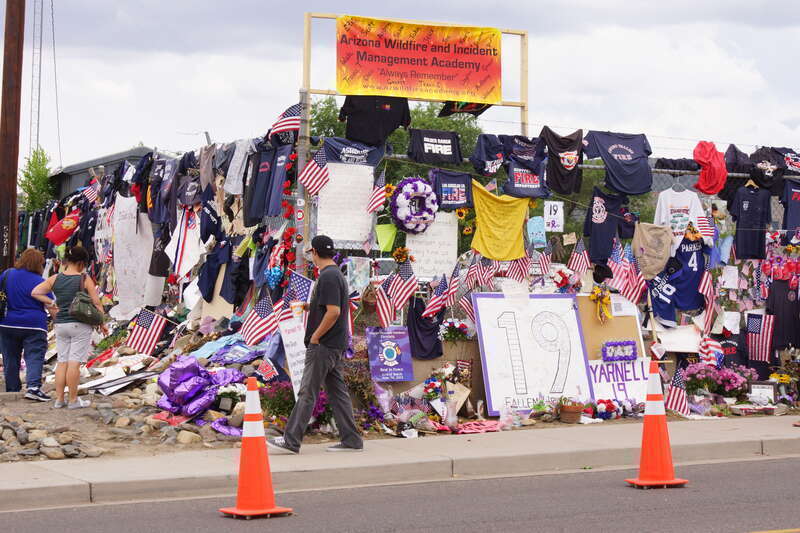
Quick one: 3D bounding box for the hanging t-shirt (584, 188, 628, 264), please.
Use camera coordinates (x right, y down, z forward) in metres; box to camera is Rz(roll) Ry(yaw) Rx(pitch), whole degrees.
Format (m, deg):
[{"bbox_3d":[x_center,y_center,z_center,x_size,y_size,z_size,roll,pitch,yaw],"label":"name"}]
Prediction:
[{"bbox_3d":[2.060,-0.413,18.350,0.520,0.780,0.160,1,0,-30],"label":"hanging t-shirt"}]

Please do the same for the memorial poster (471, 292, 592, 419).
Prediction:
[{"bbox_3d":[1.271,0.831,17.350,1.155,1.170,0.040,0,-17,-26],"label":"memorial poster"}]

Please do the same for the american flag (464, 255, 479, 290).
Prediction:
[{"bbox_3d":[0.671,0.056,17.106,0.124,0.338,0.100,0,-1,-28],"label":"american flag"}]

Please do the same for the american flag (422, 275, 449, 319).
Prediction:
[{"bbox_3d":[0.324,0.273,16.600,0.230,0.400,0.100,1,1,-20],"label":"american flag"}]

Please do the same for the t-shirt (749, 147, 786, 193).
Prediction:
[{"bbox_3d":[3.920,-1.027,19.483,0.352,0.513,0.180,0,-1,-33],"label":"t-shirt"}]

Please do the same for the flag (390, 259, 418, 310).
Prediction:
[{"bbox_3d":[0.041,0.172,16.500,0.240,0.450,0.100,0,0,-32],"label":"flag"}]

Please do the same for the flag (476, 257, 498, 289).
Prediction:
[{"bbox_3d":[0.829,0.057,17.262,0.183,0.303,0.100,0,-1,-28],"label":"flag"}]

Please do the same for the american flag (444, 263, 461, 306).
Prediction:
[{"bbox_3d":[0.490,0.168,17.000,0.180,0.420,0.120,1,0,-25],"label":"american flag"}]

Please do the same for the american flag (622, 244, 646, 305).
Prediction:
[{"bbox_3d":[2.381,0.081,18.500,0.260,0.600,0.140,1,0,-24],"label":"american flag"}]

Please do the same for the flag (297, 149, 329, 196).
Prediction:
[{"bbox_3d":[-0.779,-0.837,16.223,0.277,0.427,0.080,0,-1,-28],"label":"flag"}]

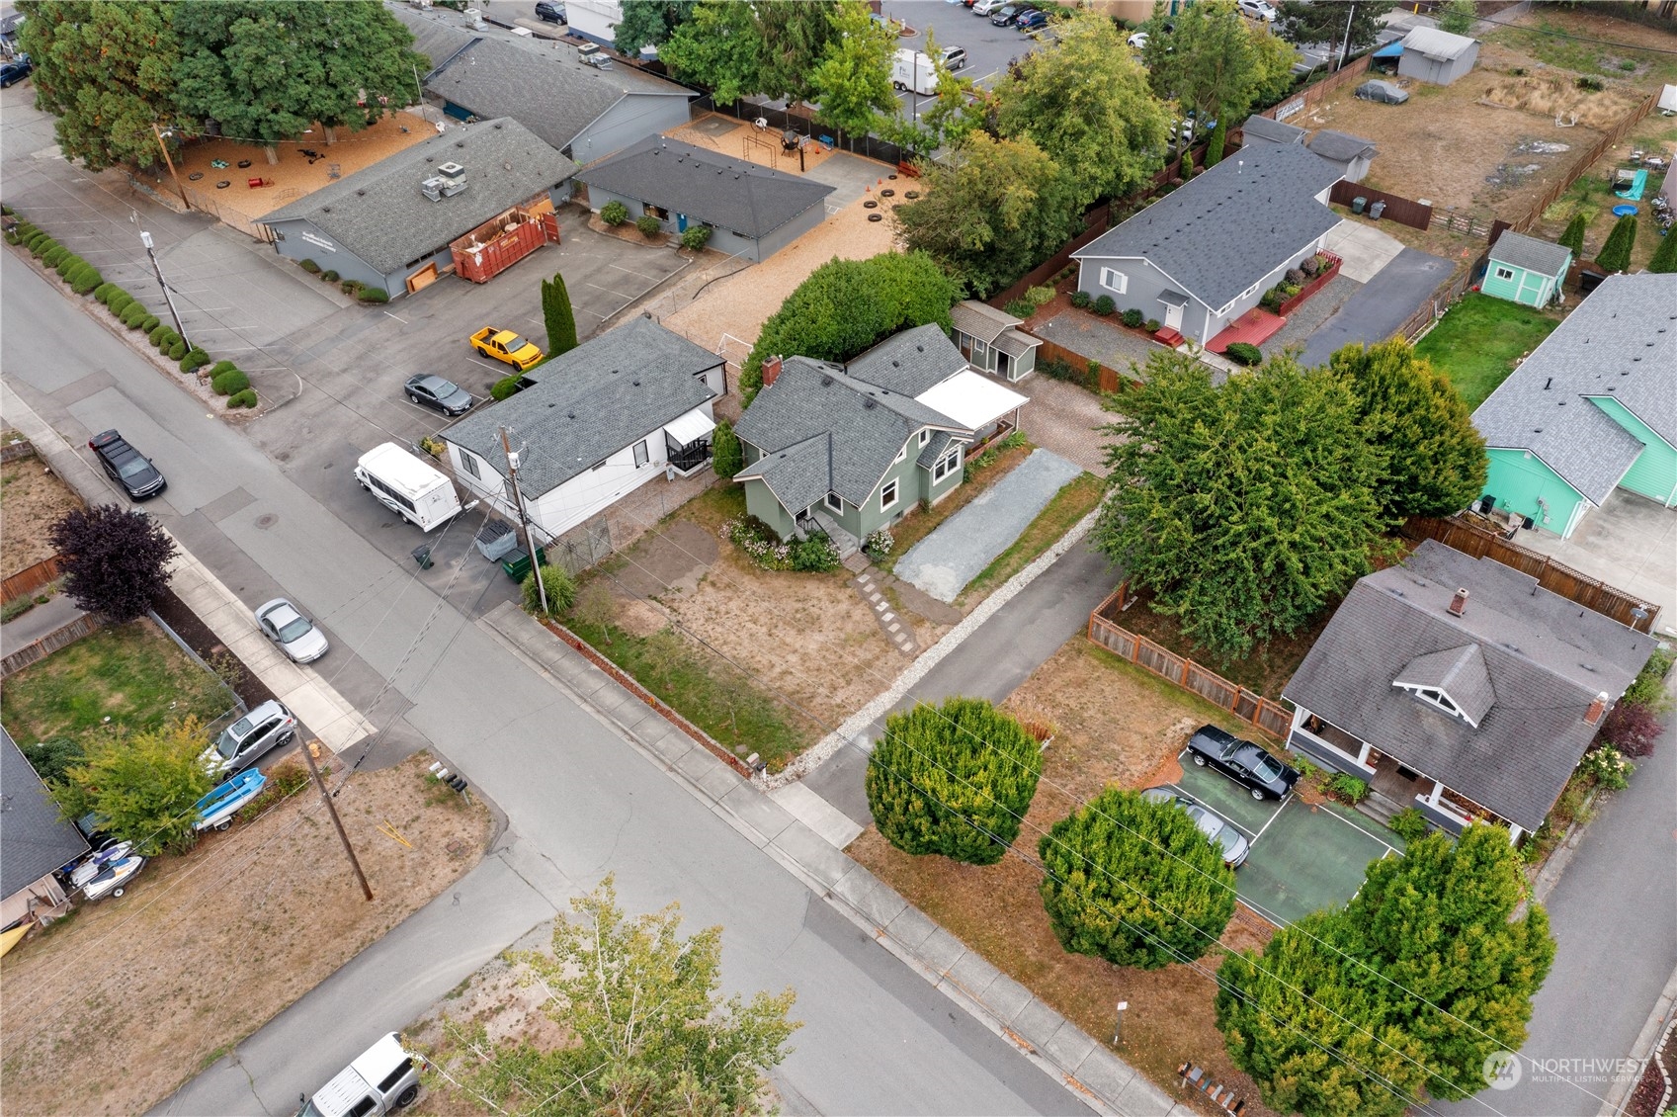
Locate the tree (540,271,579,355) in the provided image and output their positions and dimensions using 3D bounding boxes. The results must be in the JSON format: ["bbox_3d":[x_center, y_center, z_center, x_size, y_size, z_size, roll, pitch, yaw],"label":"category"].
[{"bbox_3d":[-17.311,-14.903,81.209,2.100,6.500,2.100,30,50,32],"label":"tree"}]

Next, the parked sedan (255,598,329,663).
[{"bbox_3d":[-26.759,3.431,63.734,4.500,1.400,1.740,31,50,34],"label":"parked sedan"}]

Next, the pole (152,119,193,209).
[{"bbox_3d":[-50.612,-29.833,99.255,0.400,6.850,0.400,23,46,26],"label":"pole"}]

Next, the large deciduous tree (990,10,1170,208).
[{"bbox_3d":[17.807,-32.920,95.888,12.600,13.800,12.600,-1,40,1],"label":"large deciduous tree"}]

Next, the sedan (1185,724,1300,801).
[{"bbox_3d":[17.503,8.794,56.150,4.600,1.320,1.780,30,50,32],"label":"sedan"}]

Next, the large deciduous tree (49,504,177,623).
[{"bbox_3d":[-35.612,0.353,64.293,5.600,6.000,5.600,30,50,32],"label":"large deciduous tree"}]

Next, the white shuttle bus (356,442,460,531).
[{"bbox_3d":[-24.211,-4.239,72.821,7.000,2.800,2.450,32,51,33],"label":"white shuttle bus"}]

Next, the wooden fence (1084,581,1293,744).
[{"bbox_3d":[16.604,4.570,59.472,10.200,1.750,2.800,28,49,32],"label":"wooden fence"}]

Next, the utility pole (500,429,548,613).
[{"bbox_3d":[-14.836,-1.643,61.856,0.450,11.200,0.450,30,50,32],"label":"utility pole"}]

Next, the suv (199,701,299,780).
[{"bbox_3d":[-26.544,8.168,57.815,1.800,1.660,4.520,29,49,32],"label":"suv"}]

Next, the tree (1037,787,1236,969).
[{"bbox_3d":[10.700,11.870,47.400,7.000,6.000,7.000,-1,41,1],"label":"tree"}]

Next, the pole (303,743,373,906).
[{"bbox_3d":[-18.860,9.808,49.002,0.350,9.800,0.350,31,50,34],"label":"pole"}]

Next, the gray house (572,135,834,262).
[{"bbox_3d":[-10.155,-27.952,98.238,18.100,4.000,9.500,24,47,26],"label":"gray house"}]

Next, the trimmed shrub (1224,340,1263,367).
[{"bbox_3d":[25.318,-12.766,81.509,2.200,1.100,2.200,30,50,33],"label":"trimmed shrub"}]

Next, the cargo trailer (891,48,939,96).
[{"bbox_3d":[6.999,-43.322,116.922,6.000,2.750,2.400,28,49,32],"label":"cargo trailer"}]

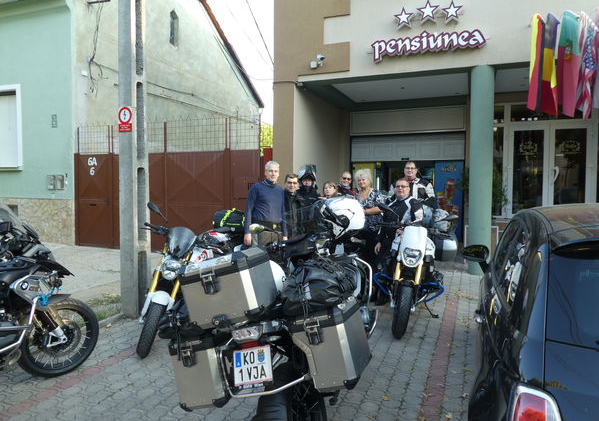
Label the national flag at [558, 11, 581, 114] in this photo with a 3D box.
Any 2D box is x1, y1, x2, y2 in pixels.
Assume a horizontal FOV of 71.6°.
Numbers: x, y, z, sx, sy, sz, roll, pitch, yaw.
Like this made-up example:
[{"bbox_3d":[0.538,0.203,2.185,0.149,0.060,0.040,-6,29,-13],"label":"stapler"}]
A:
[{"bbox_3d":[4.370,-2.410,6.740,0.170,1.700,0.850,1,2,19],"label":"national flag"}]

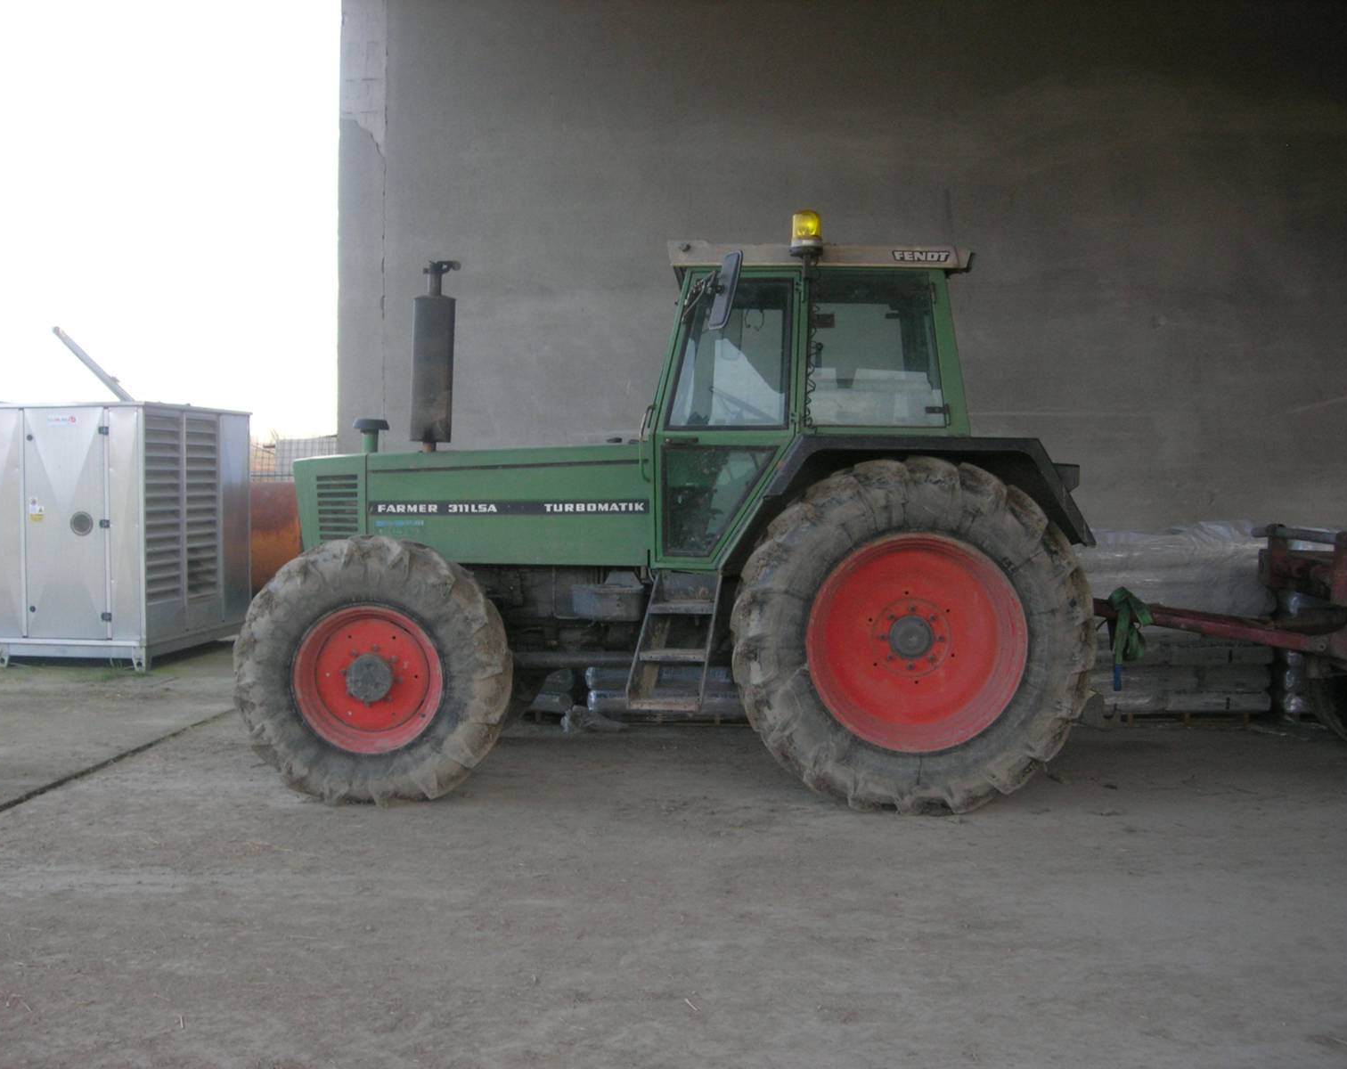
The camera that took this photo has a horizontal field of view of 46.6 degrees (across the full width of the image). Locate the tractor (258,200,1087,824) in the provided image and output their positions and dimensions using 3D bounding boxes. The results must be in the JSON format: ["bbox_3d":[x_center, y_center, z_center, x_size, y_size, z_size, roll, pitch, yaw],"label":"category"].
[{"bbox_3d":[0.032,-0.175,8.314,4.230,2.830,2.200,1,2,3],"label":"tractor"}]

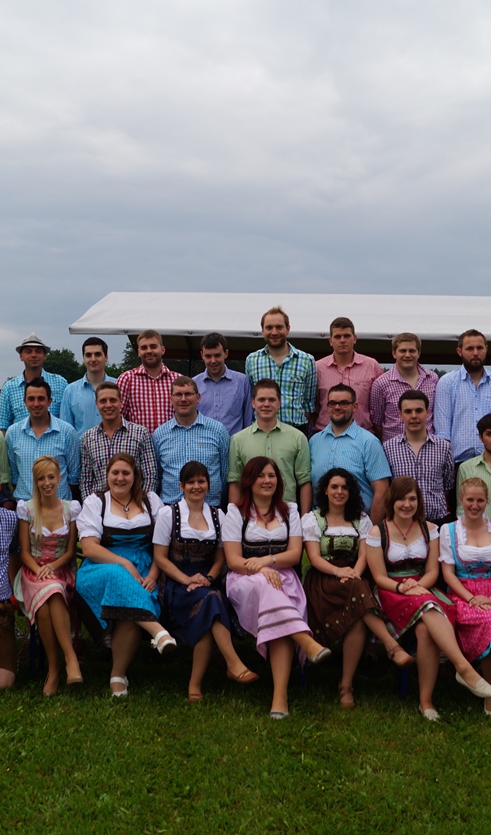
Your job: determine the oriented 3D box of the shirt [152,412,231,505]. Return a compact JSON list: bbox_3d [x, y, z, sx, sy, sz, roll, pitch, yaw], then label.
[{"bbox_3d":[-0.340,0.266,5.930,0.510,0.620,0.300,1,1,-2],"label":"shirt"}]

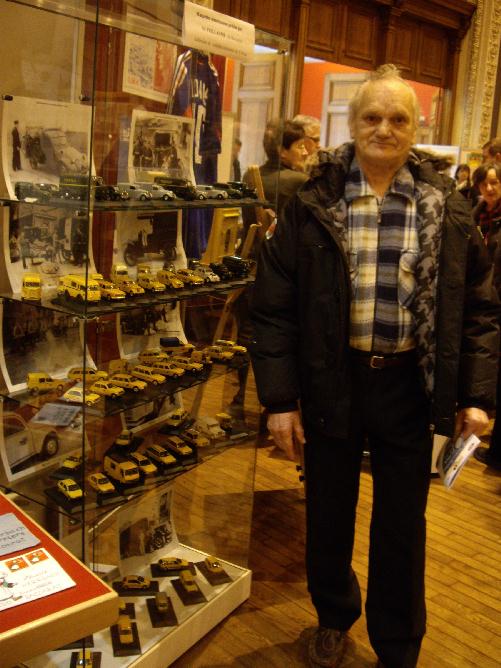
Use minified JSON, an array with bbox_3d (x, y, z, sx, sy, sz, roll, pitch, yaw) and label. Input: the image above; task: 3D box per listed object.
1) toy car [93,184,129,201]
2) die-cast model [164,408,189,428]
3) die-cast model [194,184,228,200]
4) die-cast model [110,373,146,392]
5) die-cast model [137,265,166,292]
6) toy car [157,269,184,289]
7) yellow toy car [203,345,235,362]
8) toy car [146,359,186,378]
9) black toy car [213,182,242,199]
[{"bbox_3d":[-0.316,-0.316,1.642,0.090,0.036,0.037,12,15,30],"label":"toy car"},{"bbox_3d":[-0.227,0.263,2.322,0.037,0.033,0.086,8,14,15],"label":"die-cast model"},{"bbox_3d":[-0.109,-0.381,1.971,0.086,0.036,0.035,12,15,30],"label":"die-cast model"},{"bbox_3d":[-0.321,0.122,1.922,0.097,0.033,0.037,12,15,29],"label":"die-cast model"},{"bbox_3d":[-0.242,-0.125,1.798,0.035,0.035,0.086,-6,16,-36],"label":"die-cast model"},{"bbox_3d":[-0.206,-0.144,1.915,0.036,0.037,0.082,-7,18,-40],"label":"toy car"},{"bbox_3d":[-0.098,0.057,2.272,0.092,0.033,0.037,8,14,17],"label":"yellow toy car"},{"bbox_3d":[-0.227,0.095,2.030,0.101,0.034,0.039,11,15,25],"label":"toy car"},{"bbox_3d":[-0.070,-0.420,2.160,0.090,0.040,0.038,10,14,23],"label":"black toy car"}]

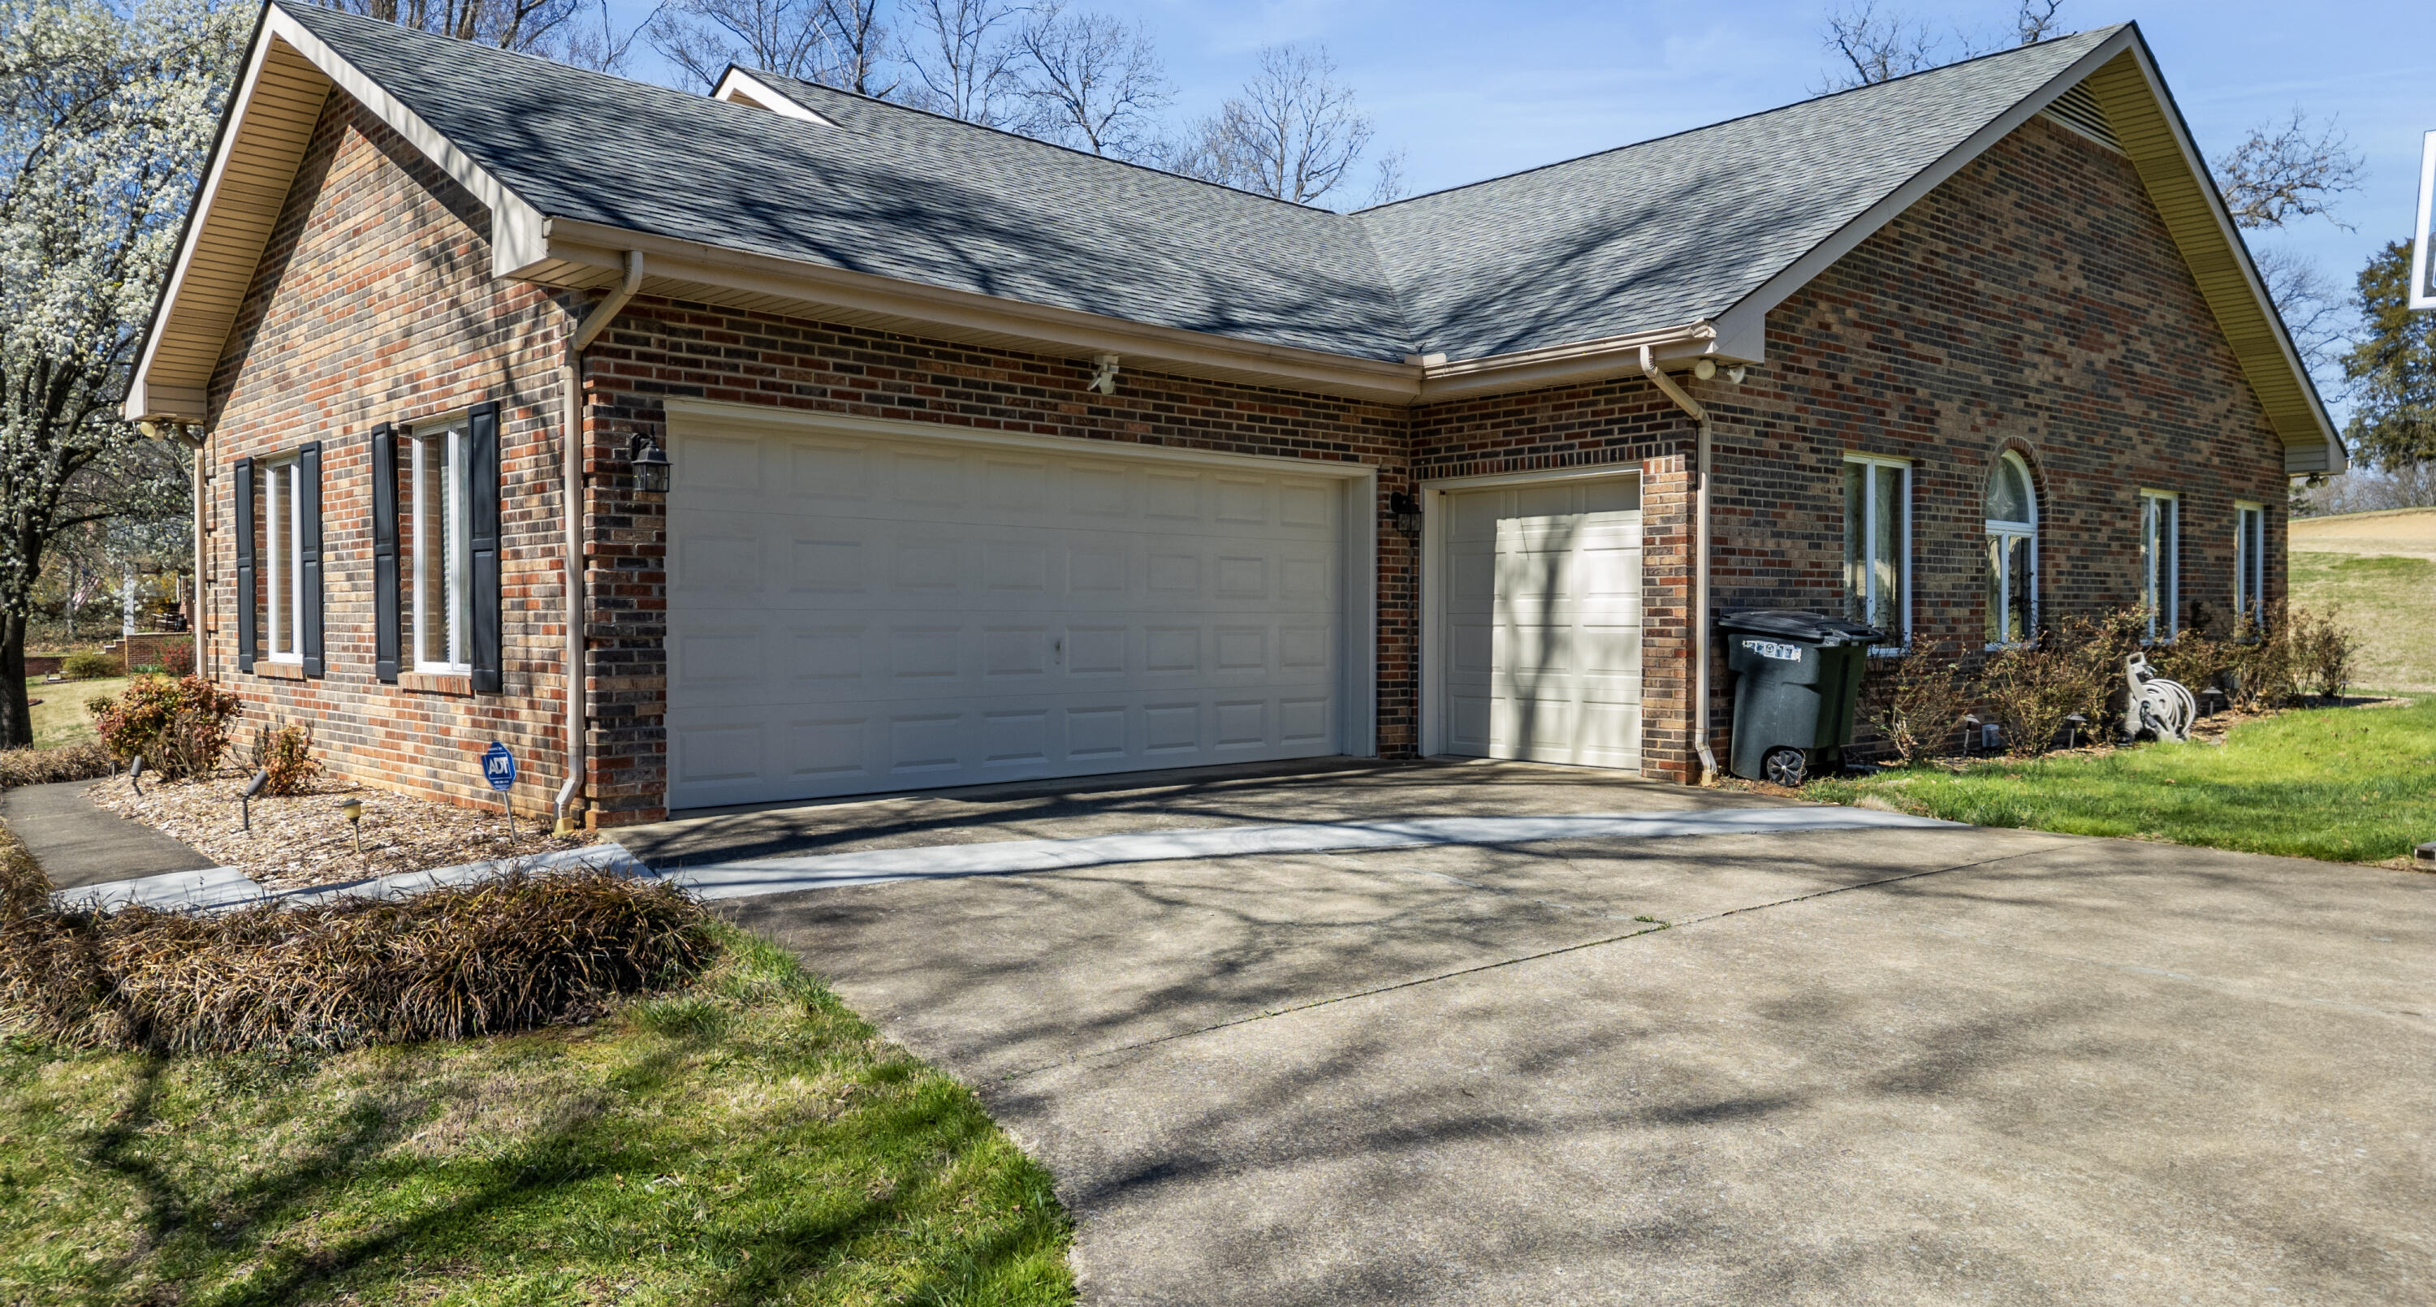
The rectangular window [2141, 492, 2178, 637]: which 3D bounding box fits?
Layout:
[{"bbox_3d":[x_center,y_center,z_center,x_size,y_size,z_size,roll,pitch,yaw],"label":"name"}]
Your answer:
[{"bbox_3d":[9.611,-0.858,17.297,1.330,1.560,0.120,-1,2,-43],"label":"rectangular window"}]

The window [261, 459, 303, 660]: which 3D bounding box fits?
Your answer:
[{"bbox_3d":[-6.806,-0.690,12.410,0.120,1.531,1.300,-1,2,-43],"label":"window"}]

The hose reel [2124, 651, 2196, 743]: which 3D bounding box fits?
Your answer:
[{"bbox_3d":[8.263,0.381,14.800,0.500,0.810,0.500,-1,2,-43],"label":"hose reel"}]

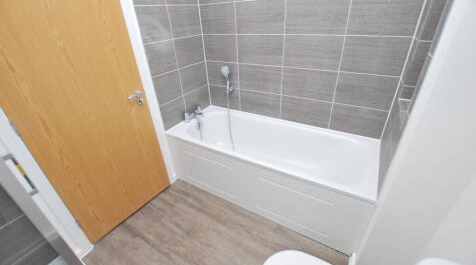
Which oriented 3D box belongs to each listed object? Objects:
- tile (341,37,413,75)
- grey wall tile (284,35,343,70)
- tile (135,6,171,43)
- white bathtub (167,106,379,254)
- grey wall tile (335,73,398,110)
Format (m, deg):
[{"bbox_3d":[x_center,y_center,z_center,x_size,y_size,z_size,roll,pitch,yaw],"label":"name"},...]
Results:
[{"bbox_3d":[0.940,-0.533,1.381,0.386,0.252,0.015,15,35,27],"label":"tile"},{"bbox_3d":[0.580,-0.628,1.572,0.450,0.252,0.015,15,35,27],"label":"grey wall tile"},{"bbox_3d":[-0.644,-0.841,1.545,0.015,0.252,0.292,15,35,27],"label":"tile"},{"bbox_3d":[0.237,0.286,1.907,1.700,0.610,0.710,15,35,27],"label":"white bathtub"},{"bbox_3d":[0.924,-0.300,1.452,0.388,0.252,0.012,15,36,28],"label":"grey wall tile"}]

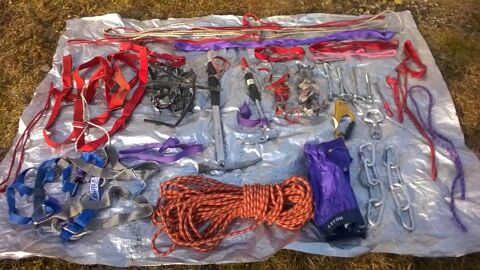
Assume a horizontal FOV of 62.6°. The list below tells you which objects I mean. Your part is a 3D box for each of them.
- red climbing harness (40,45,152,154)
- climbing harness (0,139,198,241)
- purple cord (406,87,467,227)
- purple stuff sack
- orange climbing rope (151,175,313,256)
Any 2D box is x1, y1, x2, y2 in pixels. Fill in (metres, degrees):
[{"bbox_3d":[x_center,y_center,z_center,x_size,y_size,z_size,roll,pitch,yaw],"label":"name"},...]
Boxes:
[{"bbox_3d":[-0.658,-0.204,1.826,0.450,0.050,0.670,-6,53,-4],"label":"red climbing harness"},{"bbox_3d":[-0.525,0.187,1.524,0.700,0.060,0.400,-6,53,-5],"label":"climbing harness"},{"bbox_3d":[0.852,0.055,1.650,0.115,0.018,0.730,0,53,0],"label":"purple cord"},{"bbox_3d":[0.360,0.191,1.512,0.180,0.075,0.425,0,53,0],"label":"purple stuff sack"},{"bbox_3d":[-0.026,0.279,1.430,0.560,0.100,0.290,-3,53,-2],"label":"orange climbing rope"}]

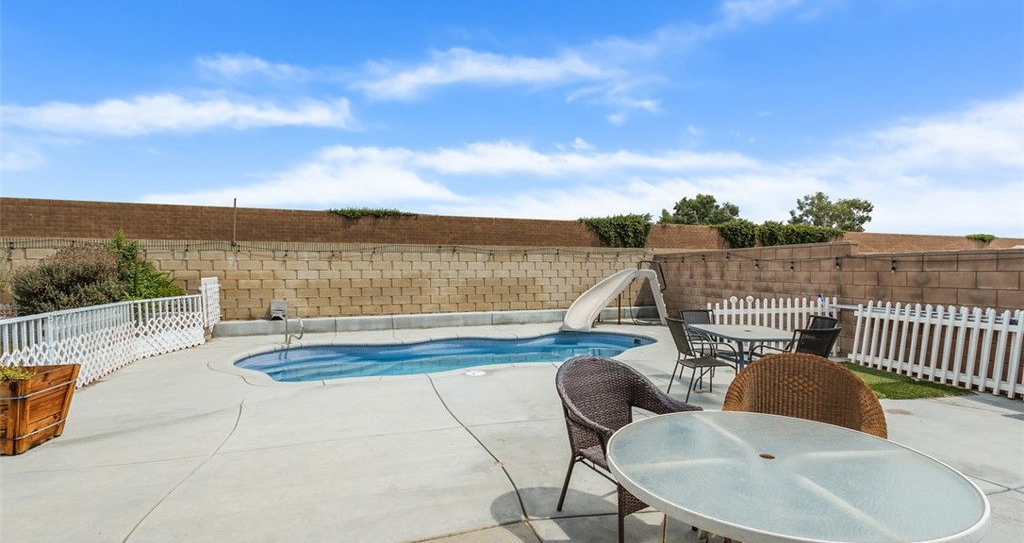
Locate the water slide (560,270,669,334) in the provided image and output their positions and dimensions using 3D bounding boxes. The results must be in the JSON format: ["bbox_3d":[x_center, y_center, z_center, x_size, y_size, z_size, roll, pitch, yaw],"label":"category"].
[{"bbox_3d":[2.480,0.645,11.099,2.700,1.450,1.000,0,0,-23],"label":"water slide"}]

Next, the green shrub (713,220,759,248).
[{"bbox_3d":[18.400,-2.933,37.298,4.400,2.600,1.300,0,0,-18],"label":"green shrub"}]

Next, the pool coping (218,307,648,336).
[{"bbox_3d":[-1.094,1.224,11.583,11.100,0.290,0.420,0,0,-20],"label":"pool coping"}]

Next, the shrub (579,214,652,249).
[{"bbox_3d":[7.800,-2.786,33.498,5.800,2.700,1.400,0,0,-18],"label":"shrub"}]

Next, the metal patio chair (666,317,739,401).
[{"bbox_3d":[2.060,0.946,4.959,0.630,0.870,0.520,0,0,-8],"label":"metal patio chair"}]

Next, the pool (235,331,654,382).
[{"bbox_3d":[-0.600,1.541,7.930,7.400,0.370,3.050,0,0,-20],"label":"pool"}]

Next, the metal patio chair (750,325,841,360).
[{"bbox_3d":[2.680,0.947,4.399,0.540,0.870,0.640,0,0,-19],"label":"metal patio chair"}]

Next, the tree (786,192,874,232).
[{"bbox_3d":[38.500,-4.109,54.990,9.000,10.800,8.800,0,0,35],"label":"tree"}]

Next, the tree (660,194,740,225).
[{"bbox_3d":[21.500,-3.754,51.991,8.600,10.100,8.400,0,0,22],"label":"tree"}]

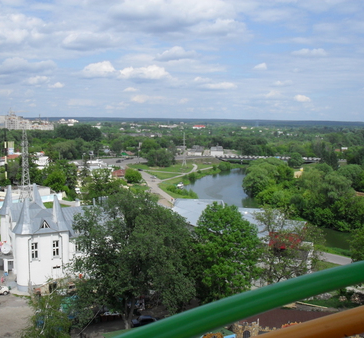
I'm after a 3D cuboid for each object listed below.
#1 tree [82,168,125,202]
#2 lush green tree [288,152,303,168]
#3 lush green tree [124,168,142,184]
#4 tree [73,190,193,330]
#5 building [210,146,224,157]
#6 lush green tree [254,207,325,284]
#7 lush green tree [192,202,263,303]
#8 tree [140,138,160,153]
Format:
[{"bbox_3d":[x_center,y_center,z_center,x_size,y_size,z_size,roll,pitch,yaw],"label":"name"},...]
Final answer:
[{"bbox_3d":[-27.478,6.058,159.192,15.040,12.190,15.040,0,6,-10],"label":"tree"},{"bbox_3d":[75.725,-5.814,302.904,10.510,9.690,10.510,2,6,14],"label":"lush green tree"},{"bbox_3d":[-22.893,3.386,210.608,8.100,6.990,8.100,0,6,-6],"label":"lush green tree"},{"bbox_3d":[-7.238,12.775,62.921,16.860,19.680,16.020,0,6,-7],"label":"tree"},{"bbox_3d":[27.561,-14.268,365.927,10.190,7.580,9.500,1,6,0],"label":"building"},{"bbox_3d":[18.406,13.891,77.400,12.070,15.090,12.070,2,6,14],"label":"lush green tree"},{"bbox_3d":[7.120,13.578,70.696,10.870,16.830,10.870,1,6,6],"label":"lush green tree"},{"bbox_3d":[-26.211,-17.072,367.753,15.750,13.820,15.750,0,6,-4],"label":"tree"}]

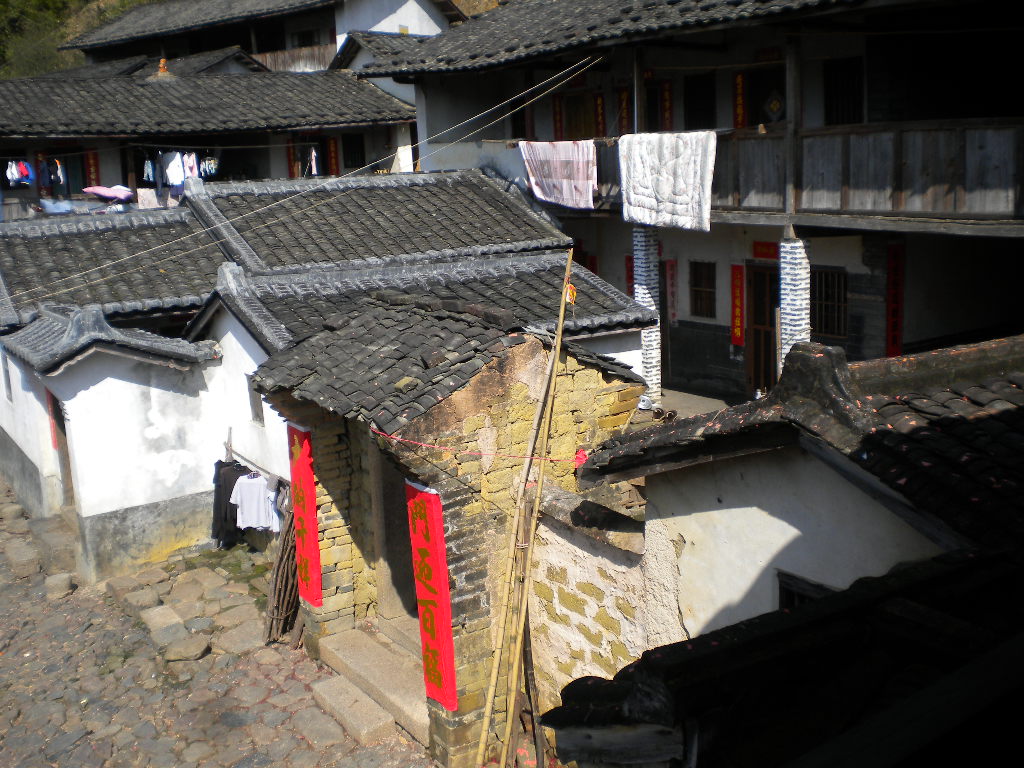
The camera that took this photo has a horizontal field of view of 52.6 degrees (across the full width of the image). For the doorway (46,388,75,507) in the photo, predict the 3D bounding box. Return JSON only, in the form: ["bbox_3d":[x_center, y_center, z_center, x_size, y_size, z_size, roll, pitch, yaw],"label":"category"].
[{"bbox_3d":[-5.800,0.790,13.360,0.250,1.700,1.100,-10,13,-32],"label":"doorway"}]

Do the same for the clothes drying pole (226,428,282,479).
[{"bbox_3d":[-2.747,0.738,10.986,0.130,0.330,1.750,-10,13,-32],"label":"clothes drying pole"}]

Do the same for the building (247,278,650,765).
[{"bbox_3d":[-0.637,0.971,9.092,2.500,3.400,2.980,-10,13,-32],"label":"building"}]

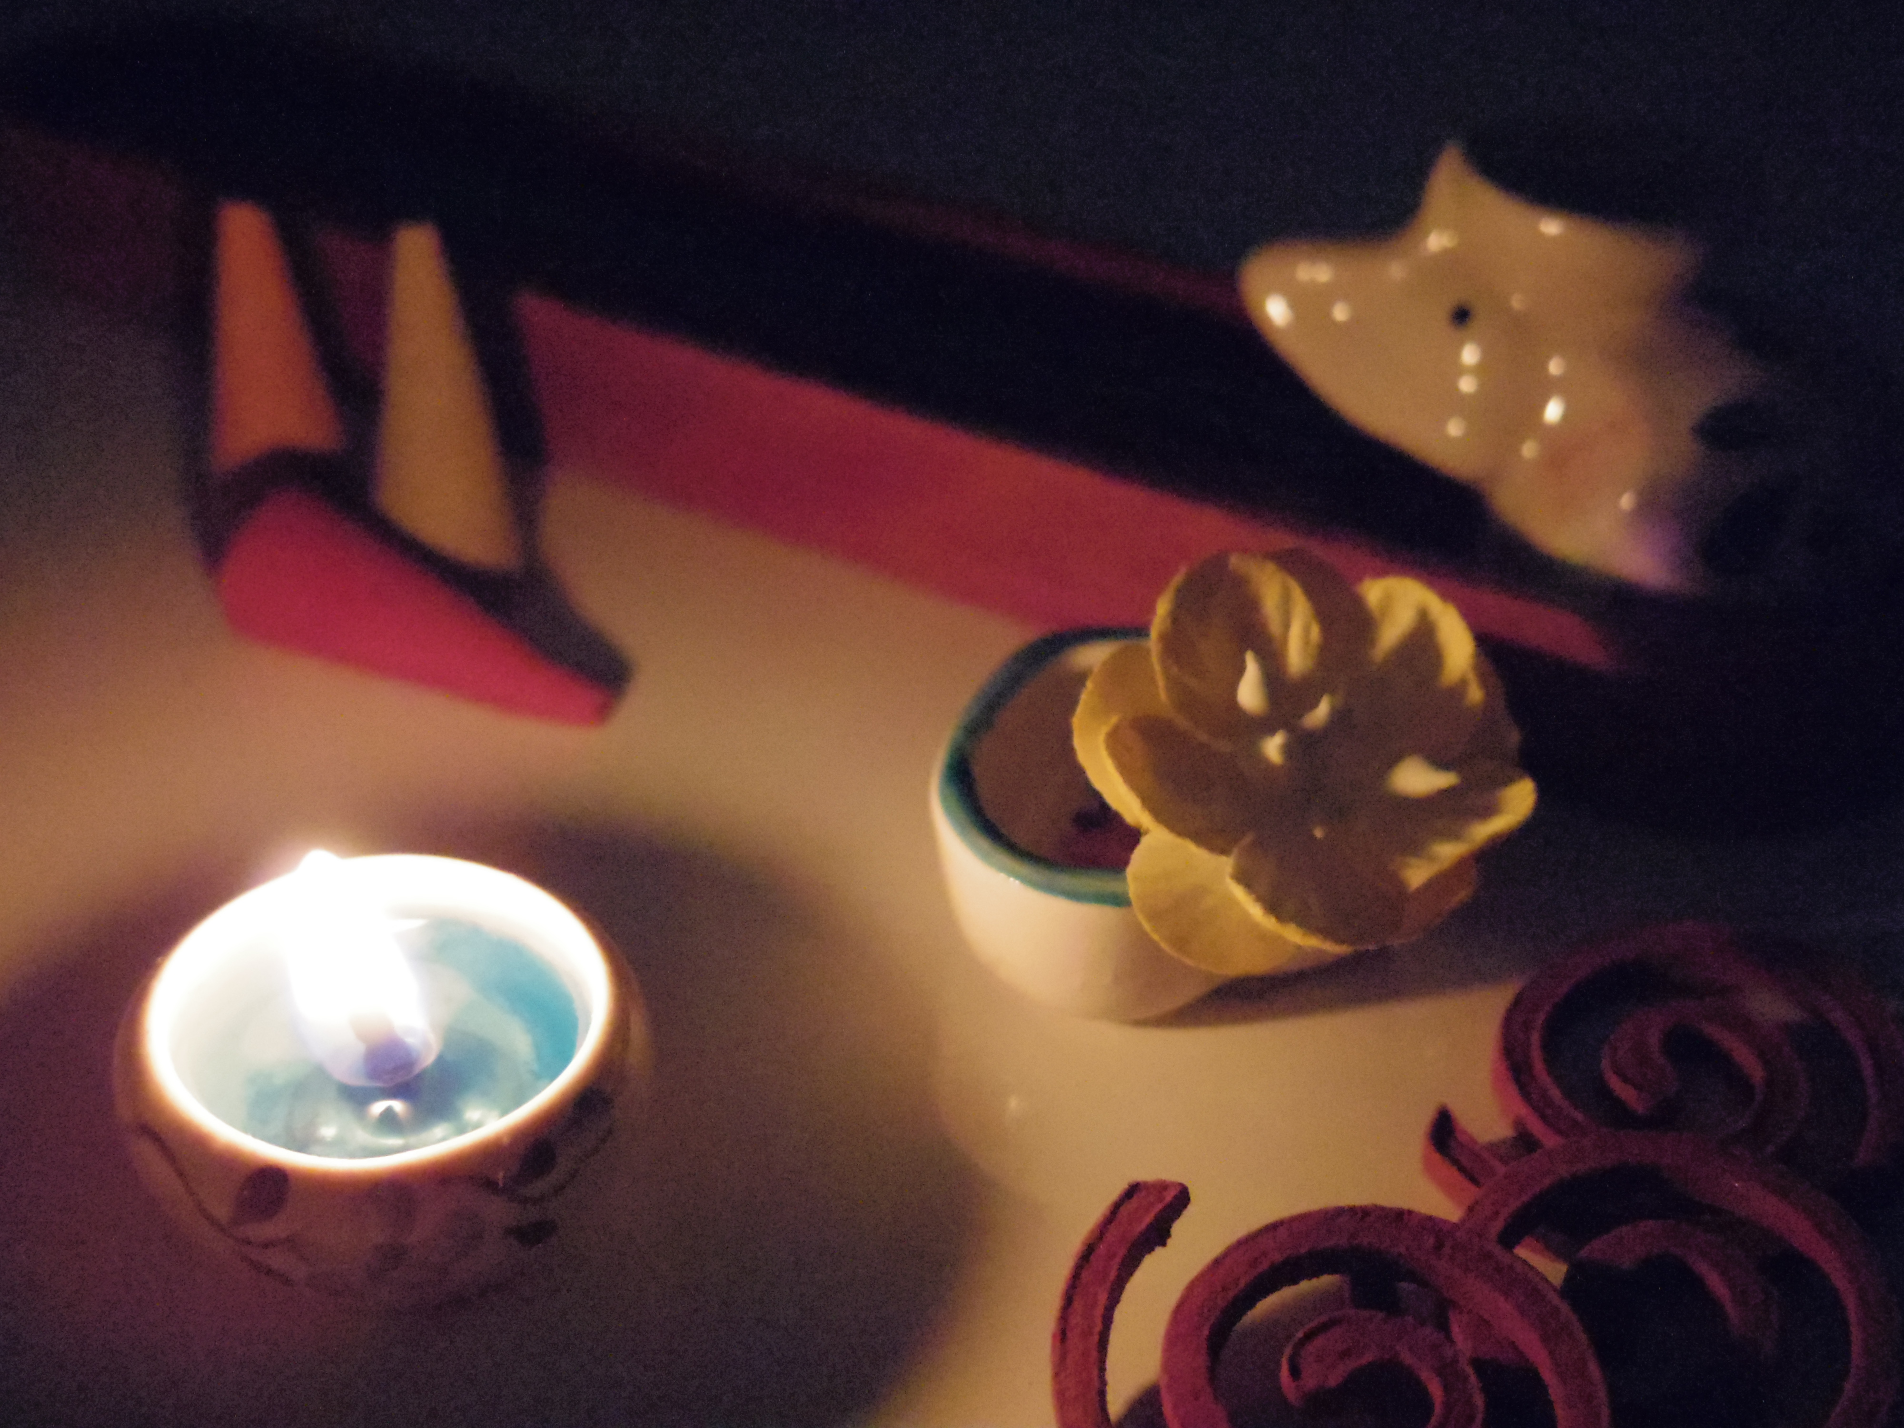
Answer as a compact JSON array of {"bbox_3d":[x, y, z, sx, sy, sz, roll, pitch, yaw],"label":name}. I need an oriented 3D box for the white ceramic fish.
[{"bbox_3d":[0.044,-0.026,0.198,0.042,0.033,0.024,-9,36,-12],"label":"white ceramic fish"}]

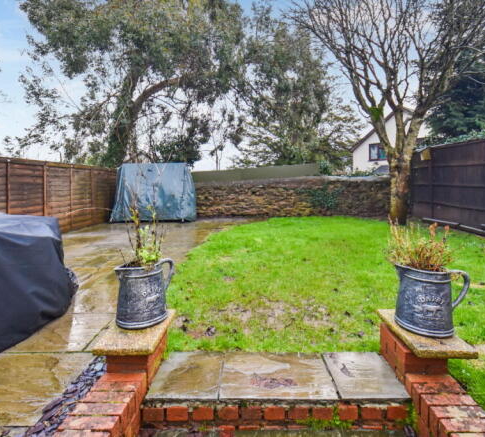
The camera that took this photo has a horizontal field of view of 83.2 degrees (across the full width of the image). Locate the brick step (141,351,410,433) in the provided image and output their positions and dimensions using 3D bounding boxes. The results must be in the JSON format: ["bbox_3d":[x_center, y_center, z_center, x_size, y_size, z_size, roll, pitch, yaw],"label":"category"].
[{"bbox_3d":[0.173,0.929,1.493,1.276,0.155,0.350,0,7,0],"label":"brick step"}]

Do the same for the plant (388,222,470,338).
[{"bbox_3d":[1.073,0.343,1.600,0.390,0.580,0.300,3,7,20],"label":"plant"}]

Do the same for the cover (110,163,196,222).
[{"bbox_3d":[-2.673,-0.781,8.200,2.250,1.720,1.250,1,7,5],"label":"cover"}]

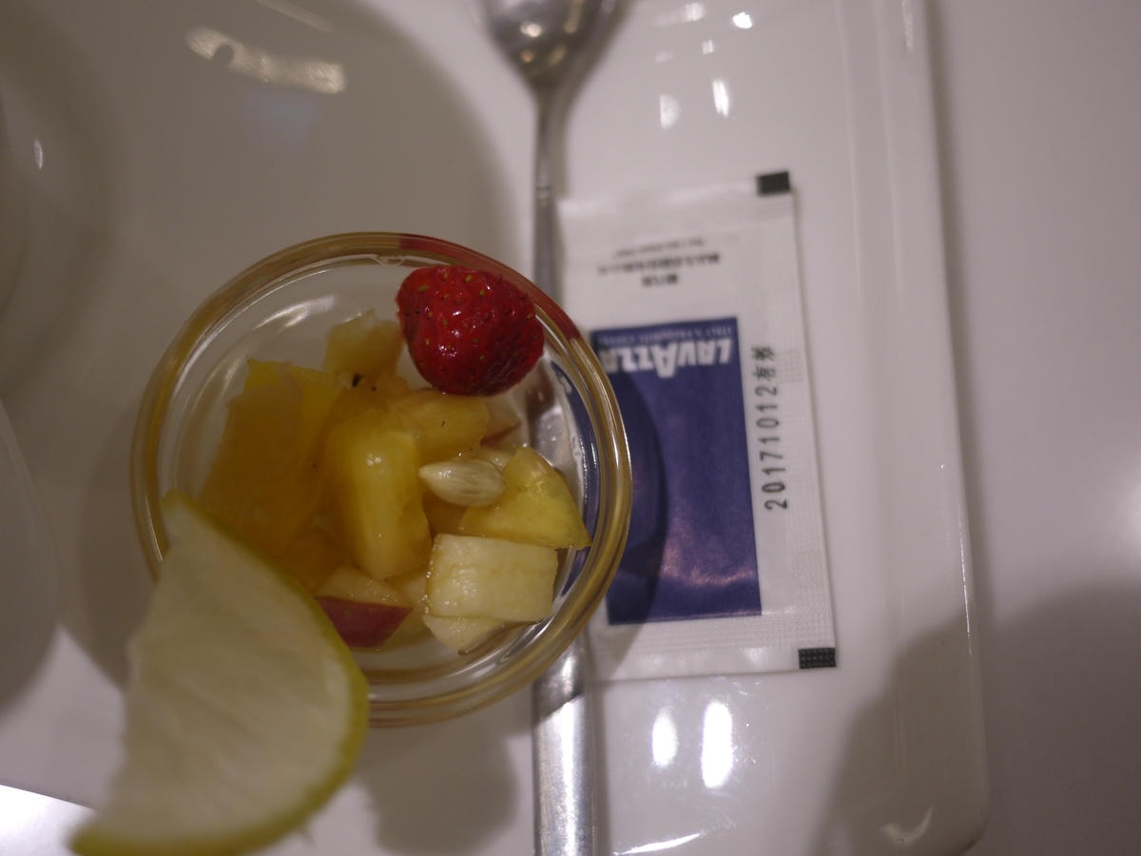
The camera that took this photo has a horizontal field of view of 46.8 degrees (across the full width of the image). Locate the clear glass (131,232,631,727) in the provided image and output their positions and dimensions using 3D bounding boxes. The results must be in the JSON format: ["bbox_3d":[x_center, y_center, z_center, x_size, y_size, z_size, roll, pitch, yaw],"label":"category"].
[{"bbox_3d":[-0.029,0.011,0.226,0.077,0.050,0.077,0,83,-1],"label":"clear glass"}]

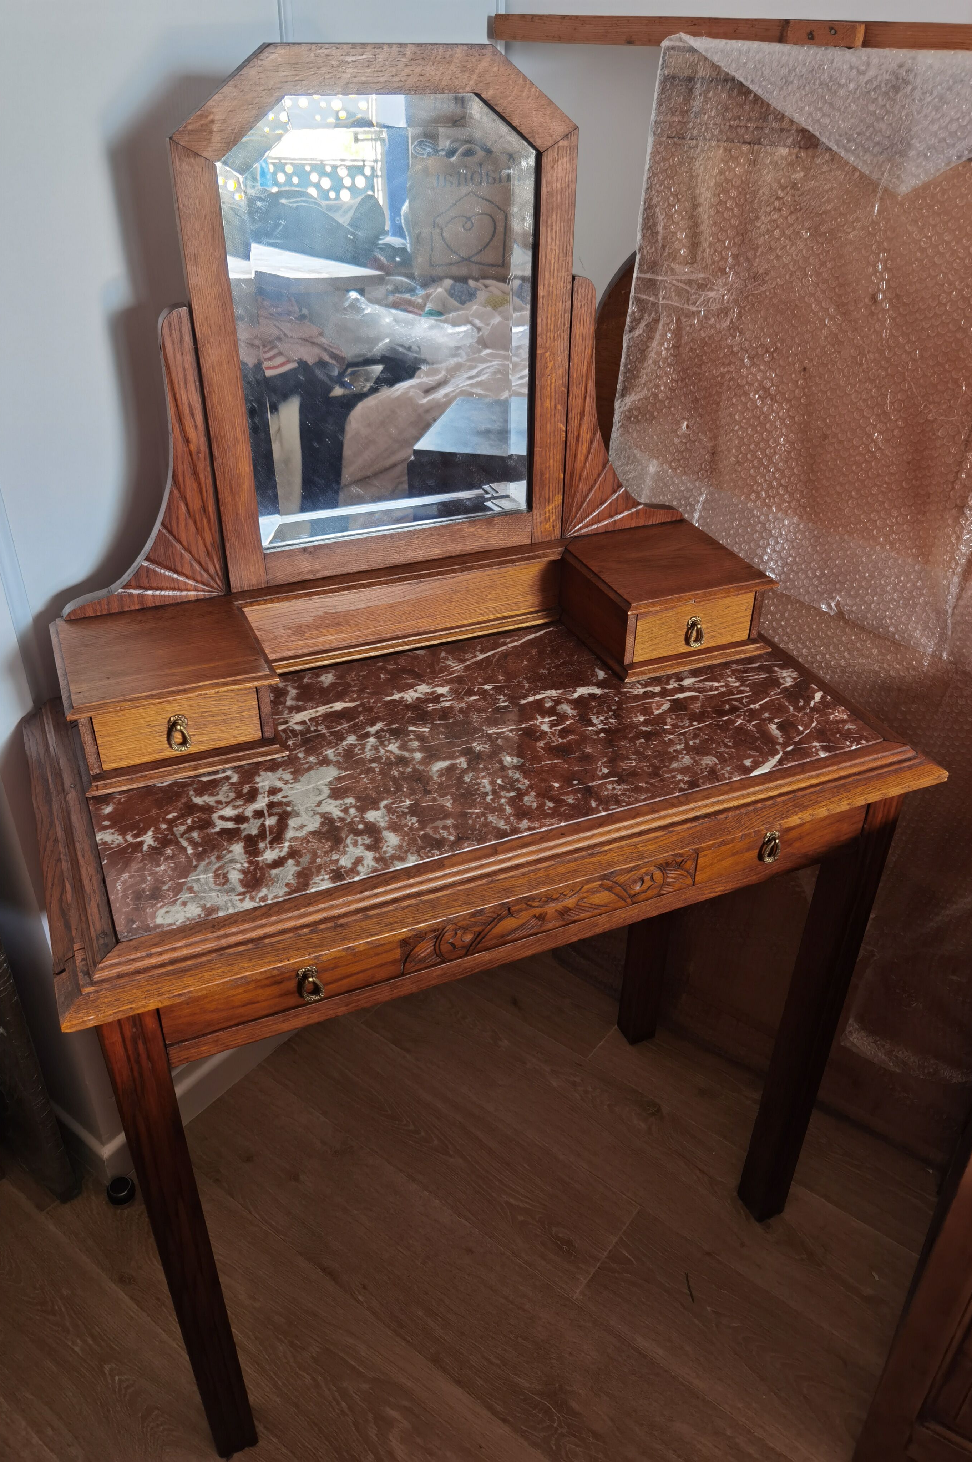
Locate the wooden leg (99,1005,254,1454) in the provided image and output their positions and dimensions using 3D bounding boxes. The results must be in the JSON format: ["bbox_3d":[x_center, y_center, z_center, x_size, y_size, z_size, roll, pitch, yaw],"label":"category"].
[{"bbox_3d":[-0.284,0.489,1.003,0.046,0.727,0.046,-12,35,-20],"label":"wooden leg"}]

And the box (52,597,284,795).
[{"bbox_3d":[-0.307,-0.046,1.014,0.185,0.086,0.197,-12,35,-20],"label":"box"}]

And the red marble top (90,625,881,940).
[{"bbox_3d":[-0.010,0.003,1.046,0.725,0.020,0.352,-12,35,-20],"label":"red marble top"}]

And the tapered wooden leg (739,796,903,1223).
[{"bbox_3d":[0.384,0.341,1.253,0.046,0.727,0.046,-12,35,-20],"label":"tapered wooden leg"}]

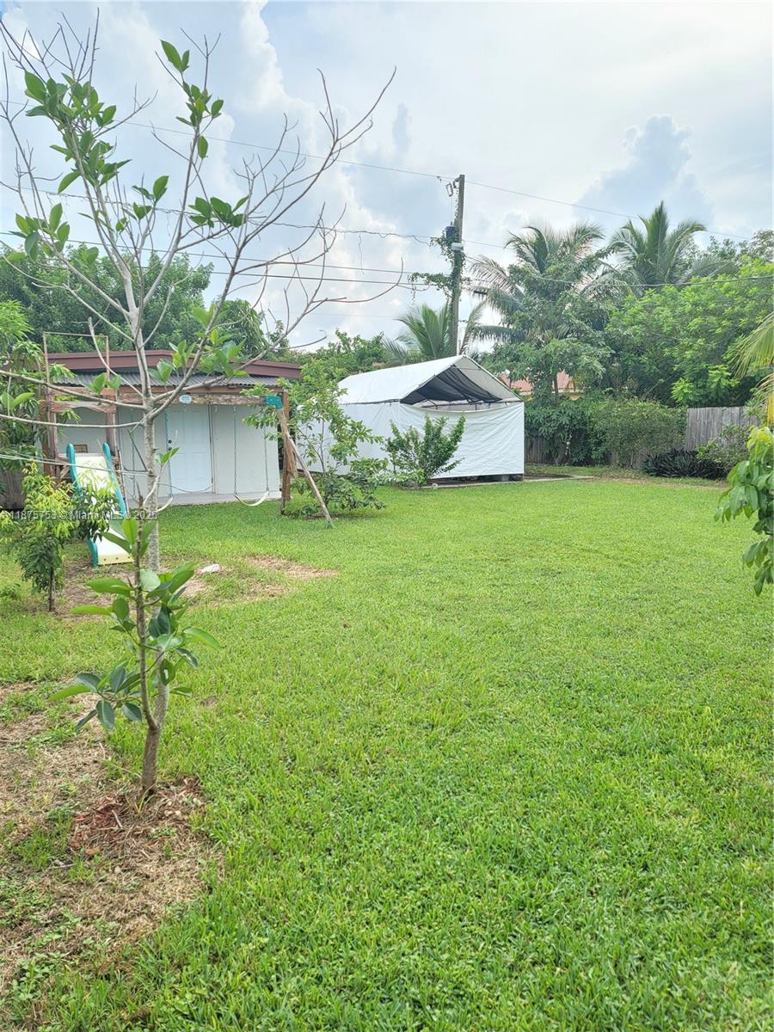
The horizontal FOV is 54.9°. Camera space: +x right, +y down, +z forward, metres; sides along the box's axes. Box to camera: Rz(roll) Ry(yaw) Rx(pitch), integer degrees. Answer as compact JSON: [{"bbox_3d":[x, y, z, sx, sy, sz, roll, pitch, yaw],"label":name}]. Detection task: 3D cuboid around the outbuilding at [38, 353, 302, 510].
[{"bbox_3d":[-4.613,-1.924,16.033,4.920,2.929,4.600,-5,8,-25],"label":"outbuilding"}]

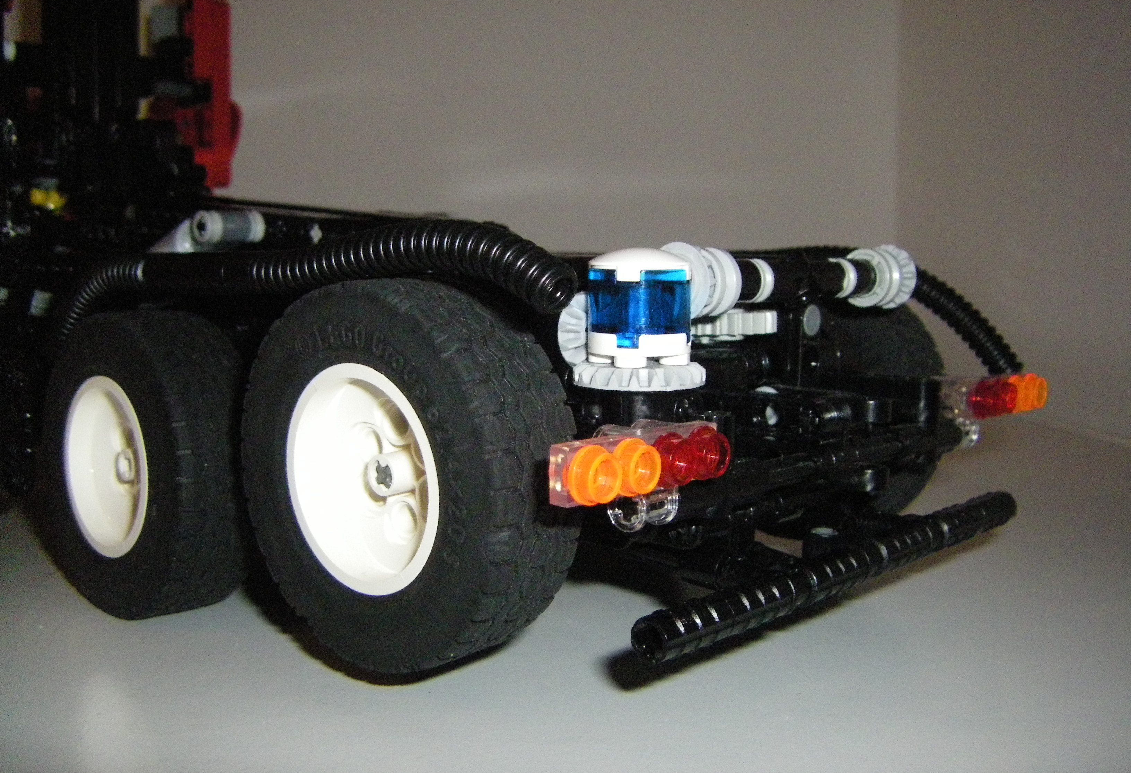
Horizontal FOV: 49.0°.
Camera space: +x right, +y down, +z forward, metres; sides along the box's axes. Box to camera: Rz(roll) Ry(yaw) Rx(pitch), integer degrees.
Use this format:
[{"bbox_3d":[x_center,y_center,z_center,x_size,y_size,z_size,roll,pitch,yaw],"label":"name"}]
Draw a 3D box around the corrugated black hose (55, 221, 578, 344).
[{"bbox_3d":[-0.056,-0.016,0.223,0.164,0.027,0.011,5,7,45],"label":"corrugated black hose"}]

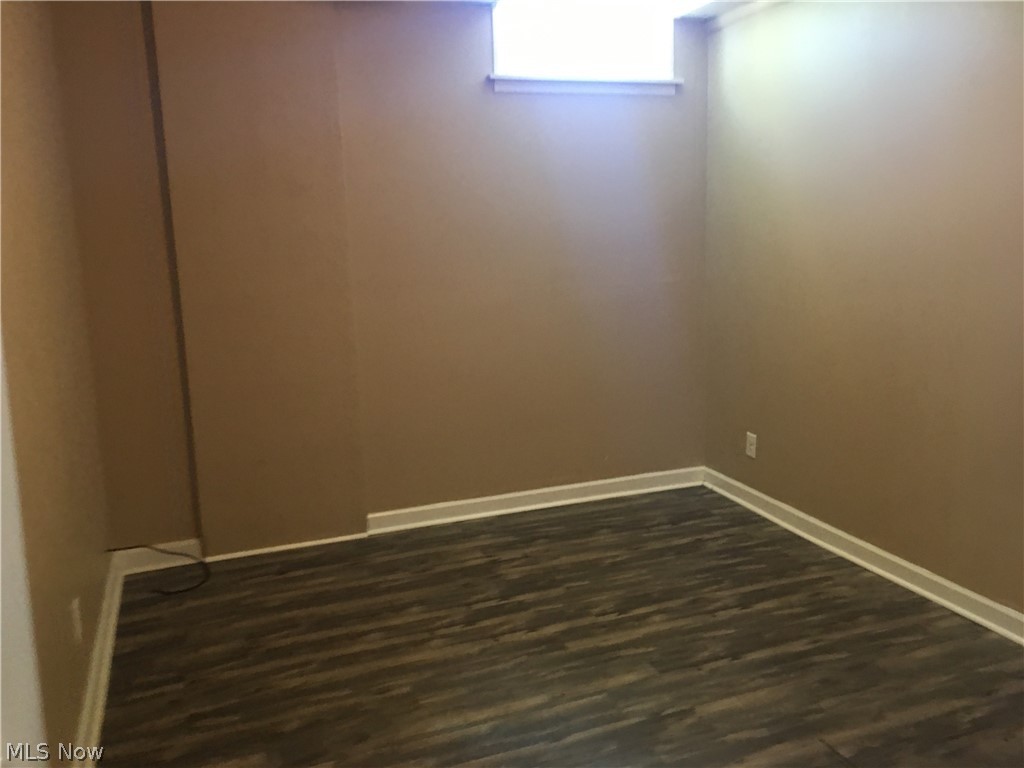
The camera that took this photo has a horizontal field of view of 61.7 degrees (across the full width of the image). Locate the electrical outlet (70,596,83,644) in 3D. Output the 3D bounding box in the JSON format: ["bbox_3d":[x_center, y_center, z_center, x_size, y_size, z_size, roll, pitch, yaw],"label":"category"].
[{"bbox_3d":[-1.226,0.666,2.417,0.009,0.116,0.072,-6,12,-20],"label":"electrical outlet"}]

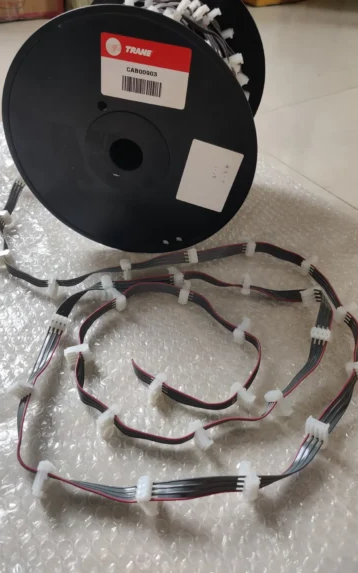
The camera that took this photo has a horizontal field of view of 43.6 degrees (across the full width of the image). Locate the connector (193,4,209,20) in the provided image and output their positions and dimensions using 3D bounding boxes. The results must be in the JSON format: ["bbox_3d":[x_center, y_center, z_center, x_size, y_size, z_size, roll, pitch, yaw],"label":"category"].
[{"bbox_3d":[0.022,-0.276,0.451,0.019,0.009,0.016,-30,30,34],"label":"connector"}]

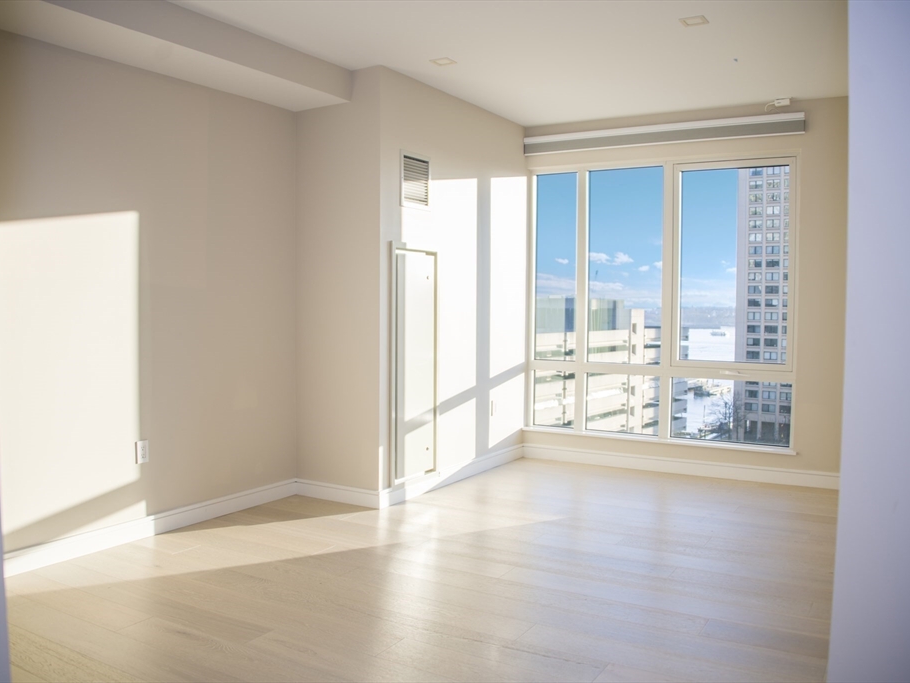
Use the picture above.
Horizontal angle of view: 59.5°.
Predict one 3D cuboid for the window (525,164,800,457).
[{"bbox_3d":[1.501,-0.310,6.047,2.038,2.099,0.090,2,3,28],"label":"window"}]

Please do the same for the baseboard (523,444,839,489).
[{"bbox_3d":[1.639,0.933,6.000,2.420,0.112,0.020,2,3,28],"label":"baseboard"}]

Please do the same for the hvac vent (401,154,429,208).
[{"bbox_3d":[-0.249,-1.028,5.118,0.025,0.350,0.350,2,3,31],"label":"hvac vent"}]

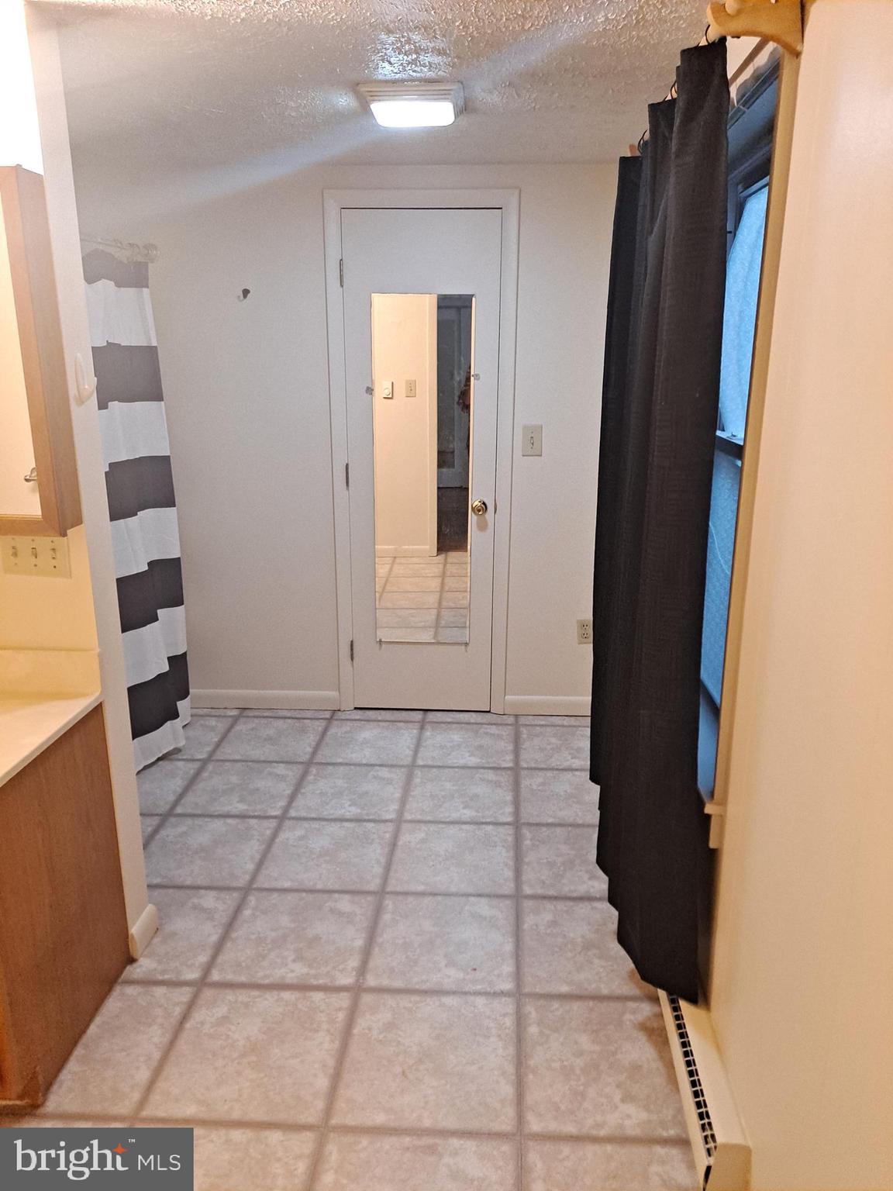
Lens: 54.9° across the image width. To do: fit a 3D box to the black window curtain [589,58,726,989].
[{"bbox_3d":[0.507,-0.131,2.159,0.180,1.930,0.980,2,16,4],"label":"black window curtain"}]

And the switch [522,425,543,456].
[{"bbox_3d":[0.346,-0.622,3.463,0.081,0.124,0.014,1,16,1],"label":"switch"}]

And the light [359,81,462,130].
[{"bbox_3d":[-0.083,-1.312,2.321,0.270,0.055,0.285,2,16,4],"label":"light"}]

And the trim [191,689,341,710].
[{"bbox_3d":[-0.822,0.468,3.818,0.700,0.088,0.014,1,16,1],"label":"trim"}]

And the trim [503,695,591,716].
[{"bbox_3d":[0.480,0.487,3.788,0.442,0.088,0.014,1,16,1],"label":"trim"}]

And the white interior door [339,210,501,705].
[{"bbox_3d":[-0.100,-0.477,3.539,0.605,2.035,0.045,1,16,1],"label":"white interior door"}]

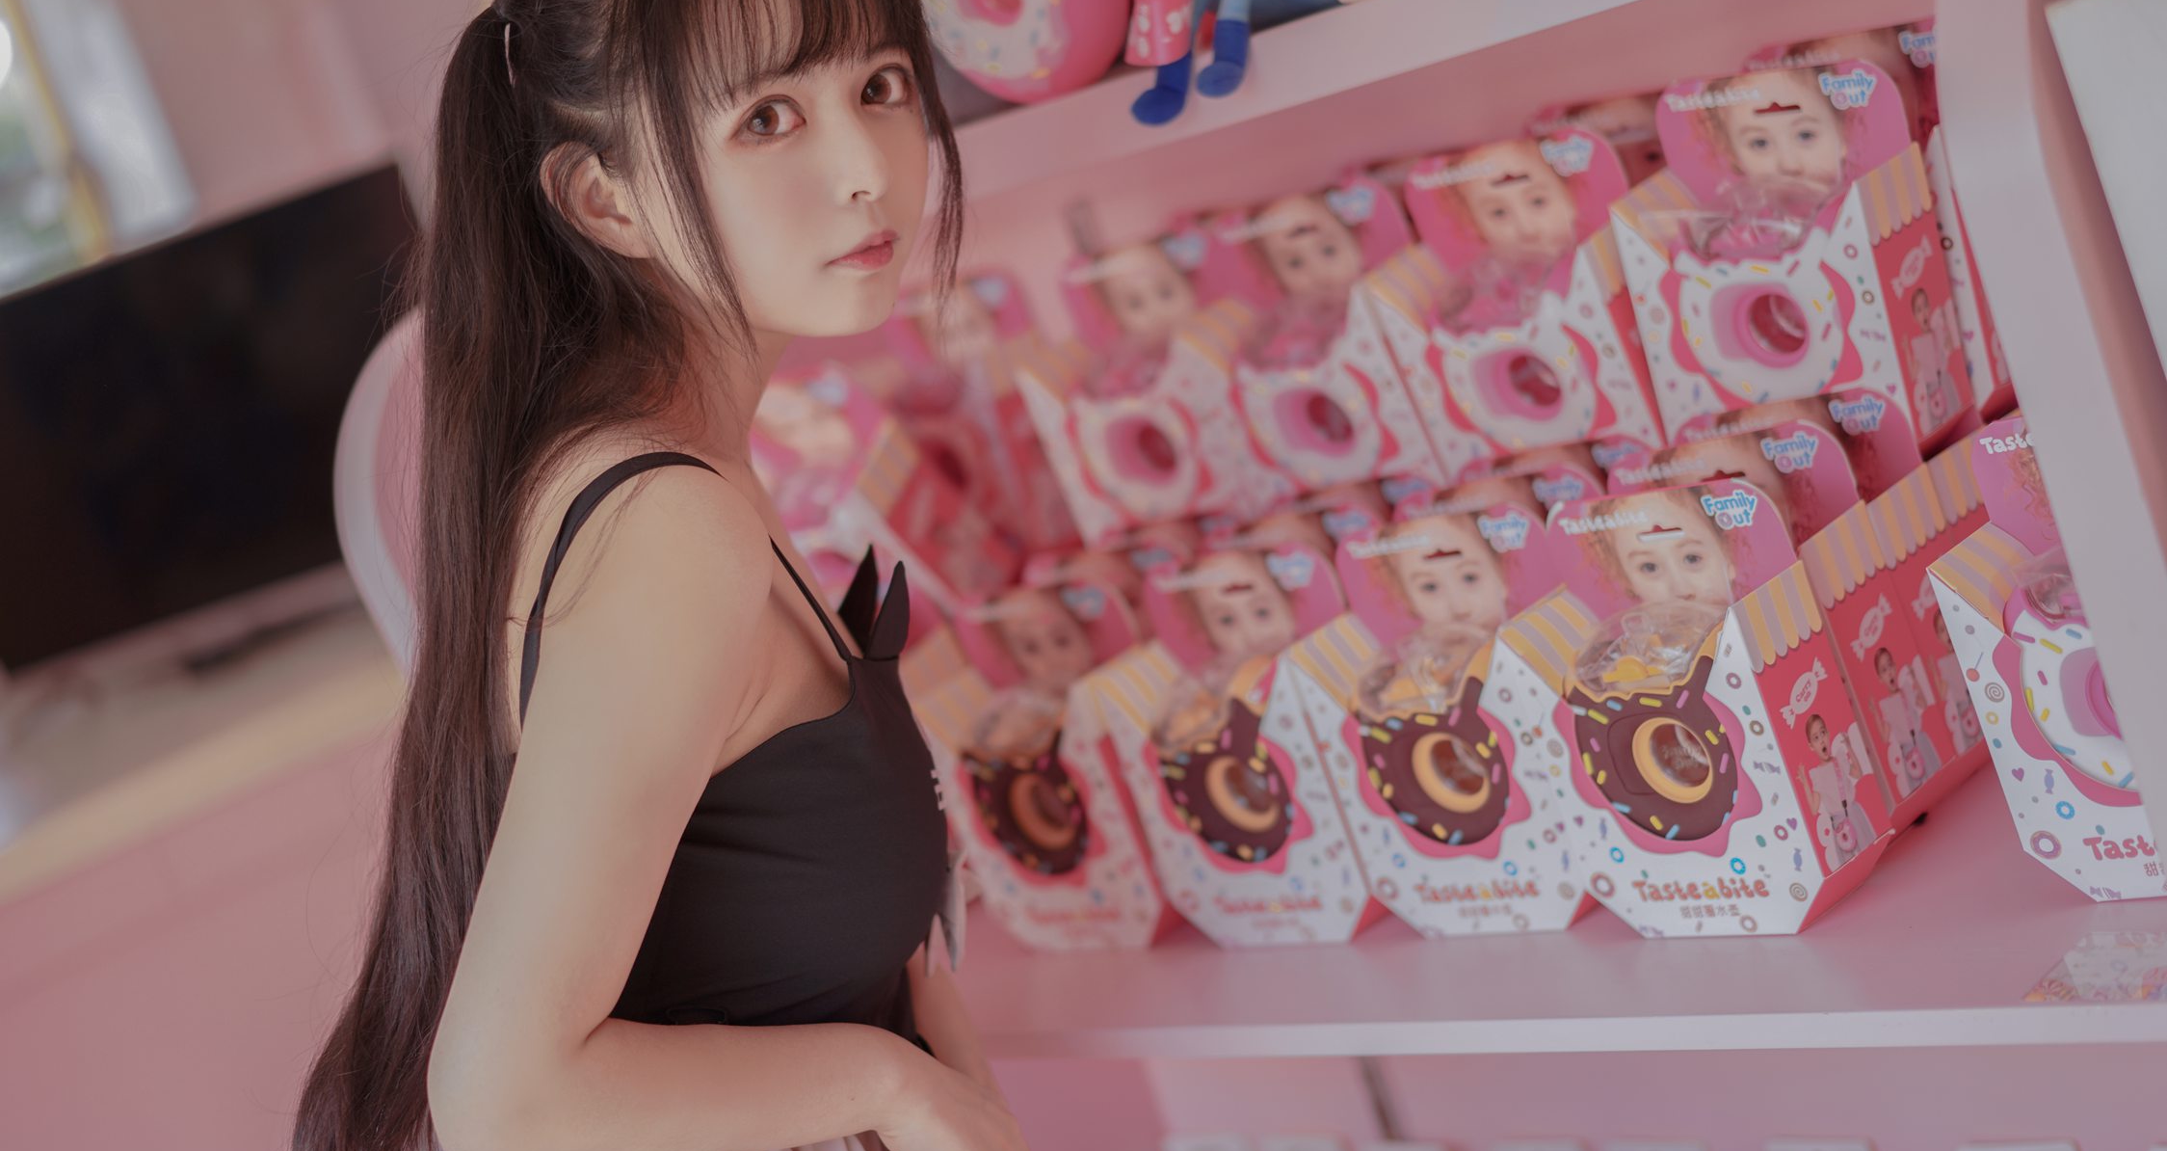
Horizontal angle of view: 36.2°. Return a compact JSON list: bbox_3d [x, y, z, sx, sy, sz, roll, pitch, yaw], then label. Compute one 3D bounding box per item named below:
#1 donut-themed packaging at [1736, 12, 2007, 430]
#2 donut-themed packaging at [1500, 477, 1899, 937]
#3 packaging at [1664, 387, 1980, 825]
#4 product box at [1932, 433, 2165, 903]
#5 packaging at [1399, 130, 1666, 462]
[{"bbox_3d":[0.442,-0.191,1.881,0.164,0.229,0.064,-2,20,45],"label":"donut-themed packaging"},{"bbox_3d":[0.314,0.072,1.730,0.064,0.229,0.164,-29,13,-38],"label":"donut-themed packaging"},{"bbox_3d":[0.401,0.019,1.831,0.064,0.229,0.164,-29,13,-40],"label":"packaging"},{"bbox_3d":[0.502,0.034,1.552,0.164,0.229,0.064,-10,14,45],"label":"product box"},{"bbox_3d":[0.271,-0.142,1.981,0.164,0.229,0.064,-7,25,45],"label":"packaging"}]

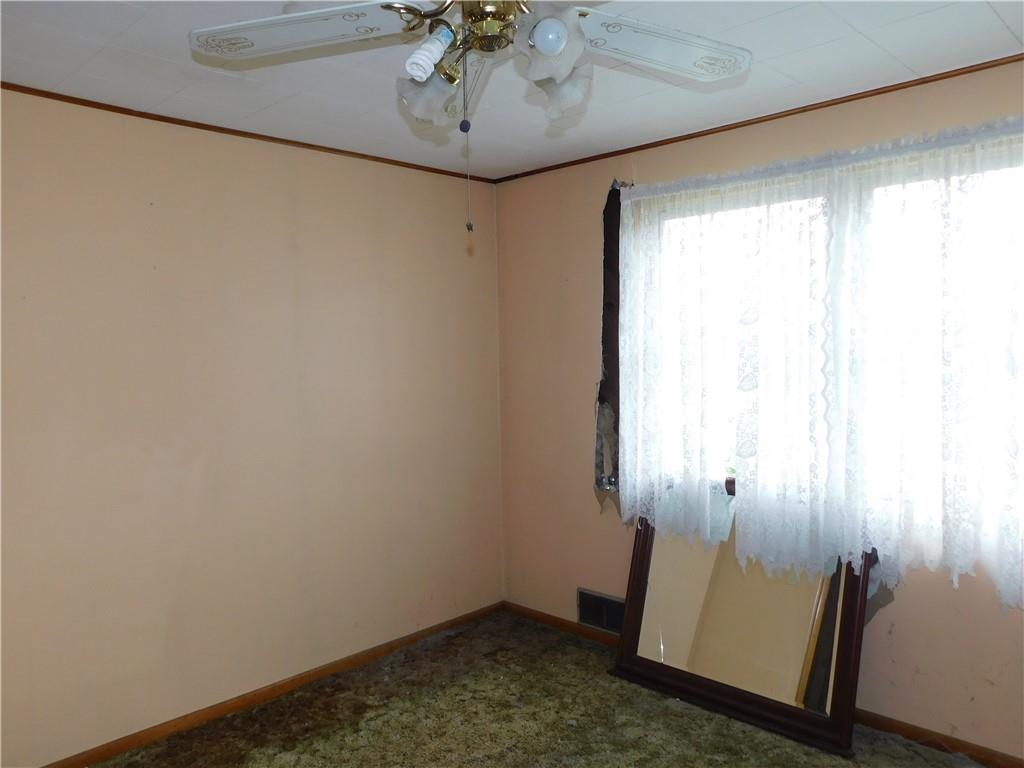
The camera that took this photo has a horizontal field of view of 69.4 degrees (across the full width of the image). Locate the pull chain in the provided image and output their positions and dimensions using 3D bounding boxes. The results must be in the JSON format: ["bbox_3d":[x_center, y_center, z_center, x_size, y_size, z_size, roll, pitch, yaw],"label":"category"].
[{"bbox_3d":[-0.086,-0.460,1.421,0.022,0.333,0.022,-1,3,0],"label":"pull chain"}]

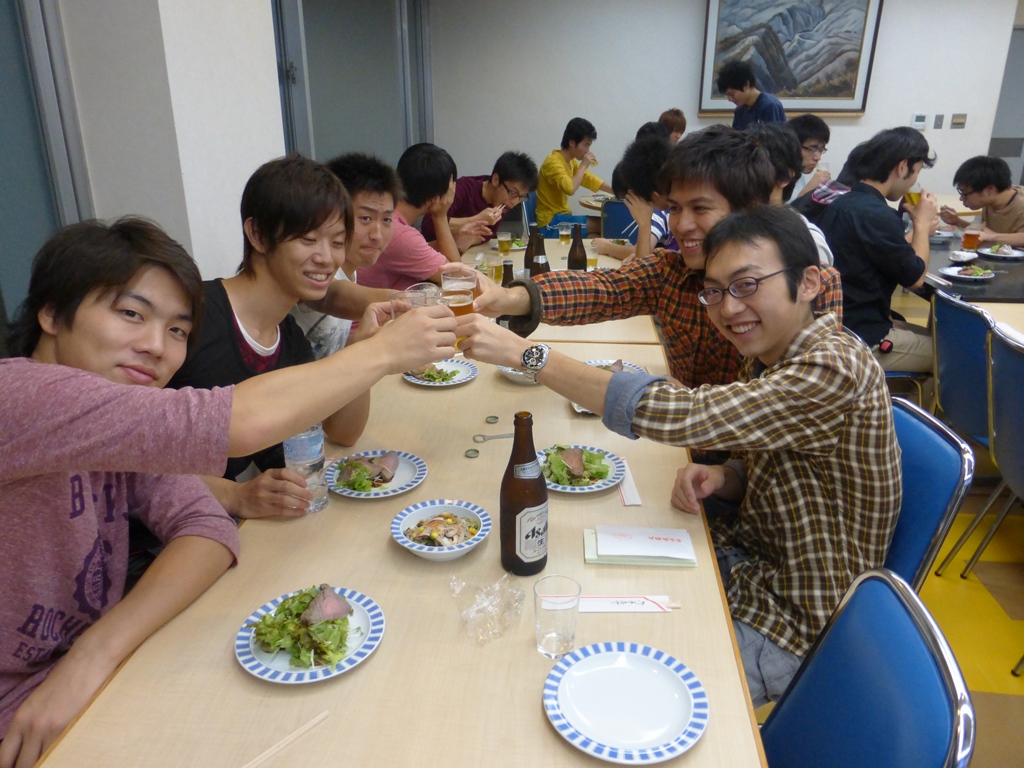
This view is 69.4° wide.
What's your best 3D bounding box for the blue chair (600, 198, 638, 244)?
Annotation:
[{"bbox_3d":[0.840,-0.915,5.226,0.450,0.790,0.520,2,21,4],"label":"blue chair"}]

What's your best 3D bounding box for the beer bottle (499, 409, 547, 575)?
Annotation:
[{"bbox_3d":[0.020,0.178,1.221,0.077,0.277,0.077,0,21,0],"label":"beer bottle"}]

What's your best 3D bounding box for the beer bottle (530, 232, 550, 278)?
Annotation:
[{"bbox_3d":[0.110,-0.441,2.800,0.076,0.277,0.076,0,21,0],"label":"beer bottle"}]

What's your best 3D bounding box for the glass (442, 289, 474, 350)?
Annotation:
[{"bbox_3d":[-0.104,-0.120,1.410,0.066,0.103,0.066,0,21,0],"label":"glass"}]

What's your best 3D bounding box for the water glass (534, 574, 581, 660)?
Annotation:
[{"bbox_3d":[0.065,0.337,1.056,0.066,0.103,0.066,0,21,0],"label":"water glass"}]

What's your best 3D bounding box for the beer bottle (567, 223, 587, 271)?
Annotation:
[{"bbox_3d":[0.257,-0.498,2.946,0.076,0.277,0.076,0,21,0],"label":"beer bottle"}]

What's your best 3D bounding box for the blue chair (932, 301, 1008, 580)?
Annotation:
[{"bbox_3d":[1.730,0.107,2.619,0.520,0.790,0.460,2,21,4],"label":"blue chair"}]

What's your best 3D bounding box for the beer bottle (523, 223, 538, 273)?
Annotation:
[{"bbox_3d":[0.087,-0.512,2.981,0.076,0.277,0.076,0,21,0],"label":"beer bottle"}]

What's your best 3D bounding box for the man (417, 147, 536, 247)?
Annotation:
[{"bbox_3d":[-0.200,-0.579,3.833,0.680,1.180,0.500,4,22,11],"label":"man"}]

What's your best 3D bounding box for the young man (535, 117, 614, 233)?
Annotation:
[{"bbox_3d":[0.430,-1.134,5.087,0.620,1.290,0.500,1,21,3],"label":"young man"}]

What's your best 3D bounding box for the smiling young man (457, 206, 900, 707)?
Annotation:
[{"bbox_3d":[0.267,0.310,1.429,0.760,1.280,0.520,2,22,6],"label":"smiling young man"}]

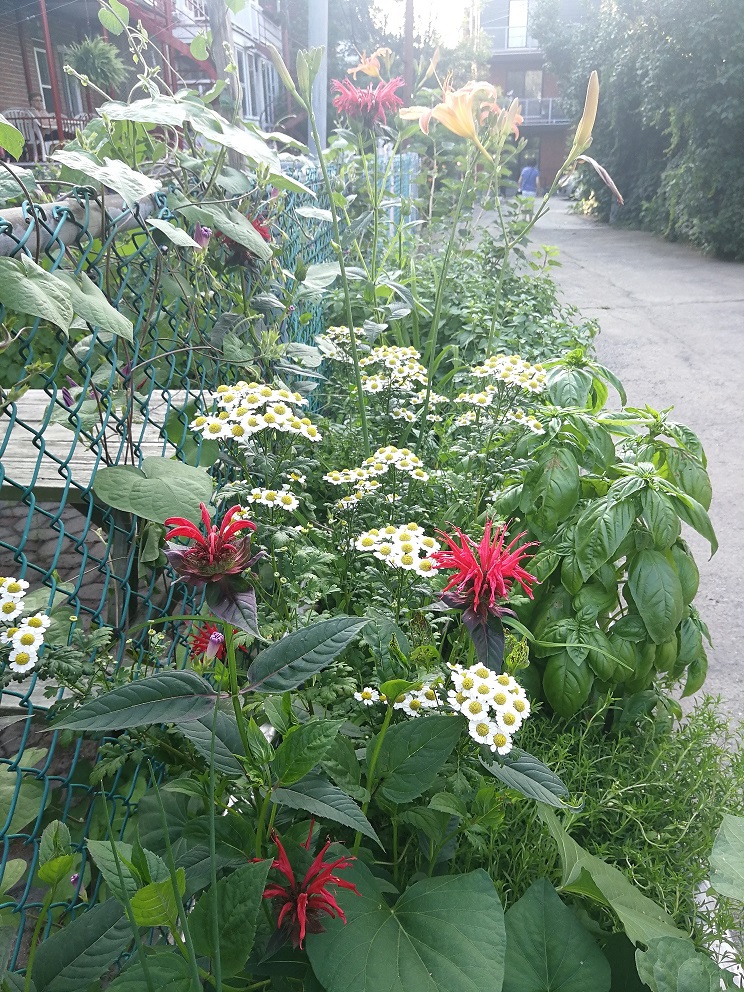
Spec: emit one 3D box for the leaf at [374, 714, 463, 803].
[{"bbox_3d":[0.038,0.198,0.604,0.089,0.015,0.058,-33,61,-17],"label":"leaf"}]

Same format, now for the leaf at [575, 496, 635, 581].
[{"bbox_3d":[0.249,0.046,0.830,0.052,0.022,0.106,28,78,24],"label":"leaf"}]

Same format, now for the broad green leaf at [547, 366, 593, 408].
[{"bbox_3d":[0.245,-0.135,0.960,0.055,0.025,0.078,3,50,9],"label":"broad green leaf"}]

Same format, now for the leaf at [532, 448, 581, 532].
[{"bbox_3d":[0.205,-0.007,0.860,0.052,0.101,0.022,18,-17,3],"label":"leaf"}]

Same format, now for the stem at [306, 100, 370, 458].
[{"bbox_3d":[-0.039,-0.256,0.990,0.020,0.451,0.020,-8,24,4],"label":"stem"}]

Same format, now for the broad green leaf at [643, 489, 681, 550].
[{"bbox_3d":[0.309,0.025,0.825,0.038,0.020,0.072,-2,65,-7],"label":"broad green leaf"}]

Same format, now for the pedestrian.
[{"bbox_3d":[4.464,-8.715,22.000,0.520,1.680,0.320,3,24,10],"label":"pedestrian"}]

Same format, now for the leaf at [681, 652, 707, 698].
[{"bbox_3d":[0.358,0.198,0.869,0.028,0.063,0.015,27,-10,-20],"label":"leaf"}]

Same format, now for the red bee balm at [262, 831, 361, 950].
[{"bbox_3d":[-0.049,0.316,0.620,0.080,0.060,0.080,-1,24,0],"label":"red bee balm"}]

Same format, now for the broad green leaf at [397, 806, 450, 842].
[{"bbox_3d":[0.041,0.268,0.630,0.043,0.015,0.024,25,70,13],"label":"broad green leaf"}]

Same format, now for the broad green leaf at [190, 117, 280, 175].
[{"bbox_3d":[-0.163,-0.432,0.945,0.137,0.025,0.068,39,44,18],"label":"broad green leaf"}]

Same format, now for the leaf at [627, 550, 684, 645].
[{"bbox_3d":[0.299,0.107,0.820,0.049,0.102,0.020,-10,-5,20],"label":"leaf"}]

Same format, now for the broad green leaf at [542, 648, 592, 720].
[{"bbox_3d":[0.207,0.198,0.820,0.050,0.077,0.020,2,-4,15],"label":"broad green leaf"}]

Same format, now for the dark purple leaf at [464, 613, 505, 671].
[{"bbox_3d":[0.090,0.115,0.600,0.026,0.054,0.012,-15,-1,9],"label":"dark purple leaf"}]

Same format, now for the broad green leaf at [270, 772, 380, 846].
[{"bbox_3d":[-0.038,0.257,0.635,0.104,0.020,0.045,21,29,17],"label":"broad green leaf"}]

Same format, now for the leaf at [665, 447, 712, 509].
[{"bbox_3d":[0.367,-0.020,0.897,0.045,0.085,0.020,-16,-18,-20],"label":"leaf"}]

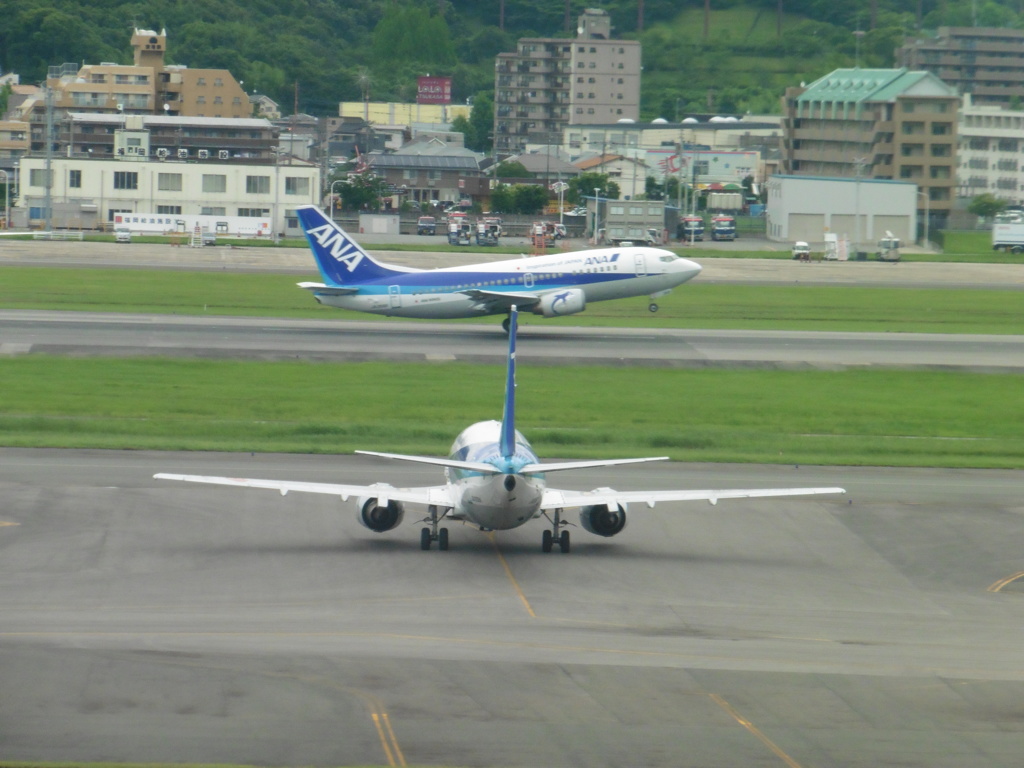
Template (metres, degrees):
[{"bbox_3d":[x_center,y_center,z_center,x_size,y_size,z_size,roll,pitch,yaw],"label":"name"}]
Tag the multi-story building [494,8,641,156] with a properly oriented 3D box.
[{"bbox_3d":[10.712,-55.062,1286.154,15.500,30.300,25.500,0,3,-32],"label":"multi-story building"}]

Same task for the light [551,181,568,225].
[{"bbox_3d":[6.002,-21.099,829.847,2.100,6.600,0.800,1,3,0],"label":"light"}]

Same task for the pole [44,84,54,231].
[{"bbox_3d":[-54.823,-26.799,811.149,0.850,17.520,0.850,1,3,-3],"label":"pole"}]

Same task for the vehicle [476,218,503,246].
[{"bbox_3d":[-2.908,-17.949,802.172,2.600,3.300,7.500,1,3,-2],"label":"vehicle"}]

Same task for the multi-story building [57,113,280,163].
[{"bbox_3d":[-50.159,-33.667,997.252,32.500,11.200,11.000,1,3,-3],"label":"multi-story building"}]

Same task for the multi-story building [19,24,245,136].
[{"bbox_3d":[-62.036,-47.346,1119.492,38.300,22.000,18.000,1,3,-3],"label":"multi-story building"}]

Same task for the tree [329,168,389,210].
[{"bbox_3d":[-19.801,-24.435,884.838,7.600,6.800,6.800,1,3,0],"label":"tree"}]

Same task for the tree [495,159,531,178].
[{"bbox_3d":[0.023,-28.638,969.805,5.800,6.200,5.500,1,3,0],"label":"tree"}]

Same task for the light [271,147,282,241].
[{"bbox_3d":[-26.692,-21.595,779.424,1.600,10.800,0.900,1,3,0],"label":"light"}]

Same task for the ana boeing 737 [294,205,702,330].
[{"bbox_3d":[-1.068,-9.773,525.000,31.000,11.400,28.900,-7,3,-3],"label":"ana boeing 737"}]

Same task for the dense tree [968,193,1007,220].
[{"bbox_3d":[65.464,-23.973,939.889,5.100,4.600,4.800,1,3,0],"label":"dense tree"}]

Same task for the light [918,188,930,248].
[{"bbox_3d":[49.301,-19.690,817.252,1.500,6.900,0.350,1,3,-3],"label":"light"}]

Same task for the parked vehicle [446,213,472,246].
[{"bbox_3d":[-6.159,-18.024,799.804,2.600,3.500,7.500,1,3,-2],"label":"parked vehicle"}]

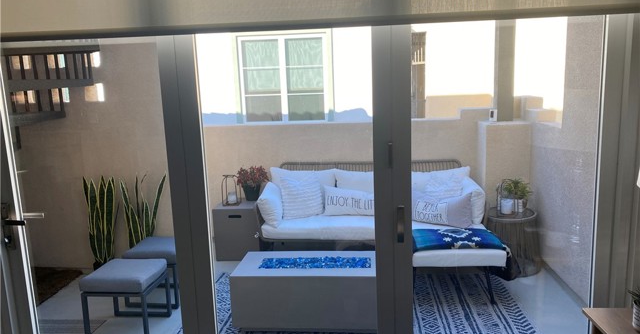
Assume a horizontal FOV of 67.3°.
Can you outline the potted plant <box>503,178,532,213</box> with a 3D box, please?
[{"bbox_3d":[1.730,0.248,4.215,0.250,0.298,0.250,-1,9,6],"label":"potted plant"}]

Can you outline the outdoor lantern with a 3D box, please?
[{"bbox_3d":[-0.906,0.233,4.884,0.190,0.297,0.180,-1,9,6],"label":"outdoor lantern"}]

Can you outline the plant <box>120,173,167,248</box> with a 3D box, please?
[{"bbox_3d":[-1.585,0.528,4.335,0.360,0.910,0.300,-1,9,6],"label":"plant"}]

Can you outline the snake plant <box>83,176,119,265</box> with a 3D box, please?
[{"bbox_3d":[-1.989,0.542,4.377,0.290,0.910,0.260,-1,9,6],"label":"snake plant"}]

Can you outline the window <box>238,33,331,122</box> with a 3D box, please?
[{"bbox_3d":[-0.464,-1.197,6.568,1.280,1.180,0.120,-1,9,6],"label":"window"}]

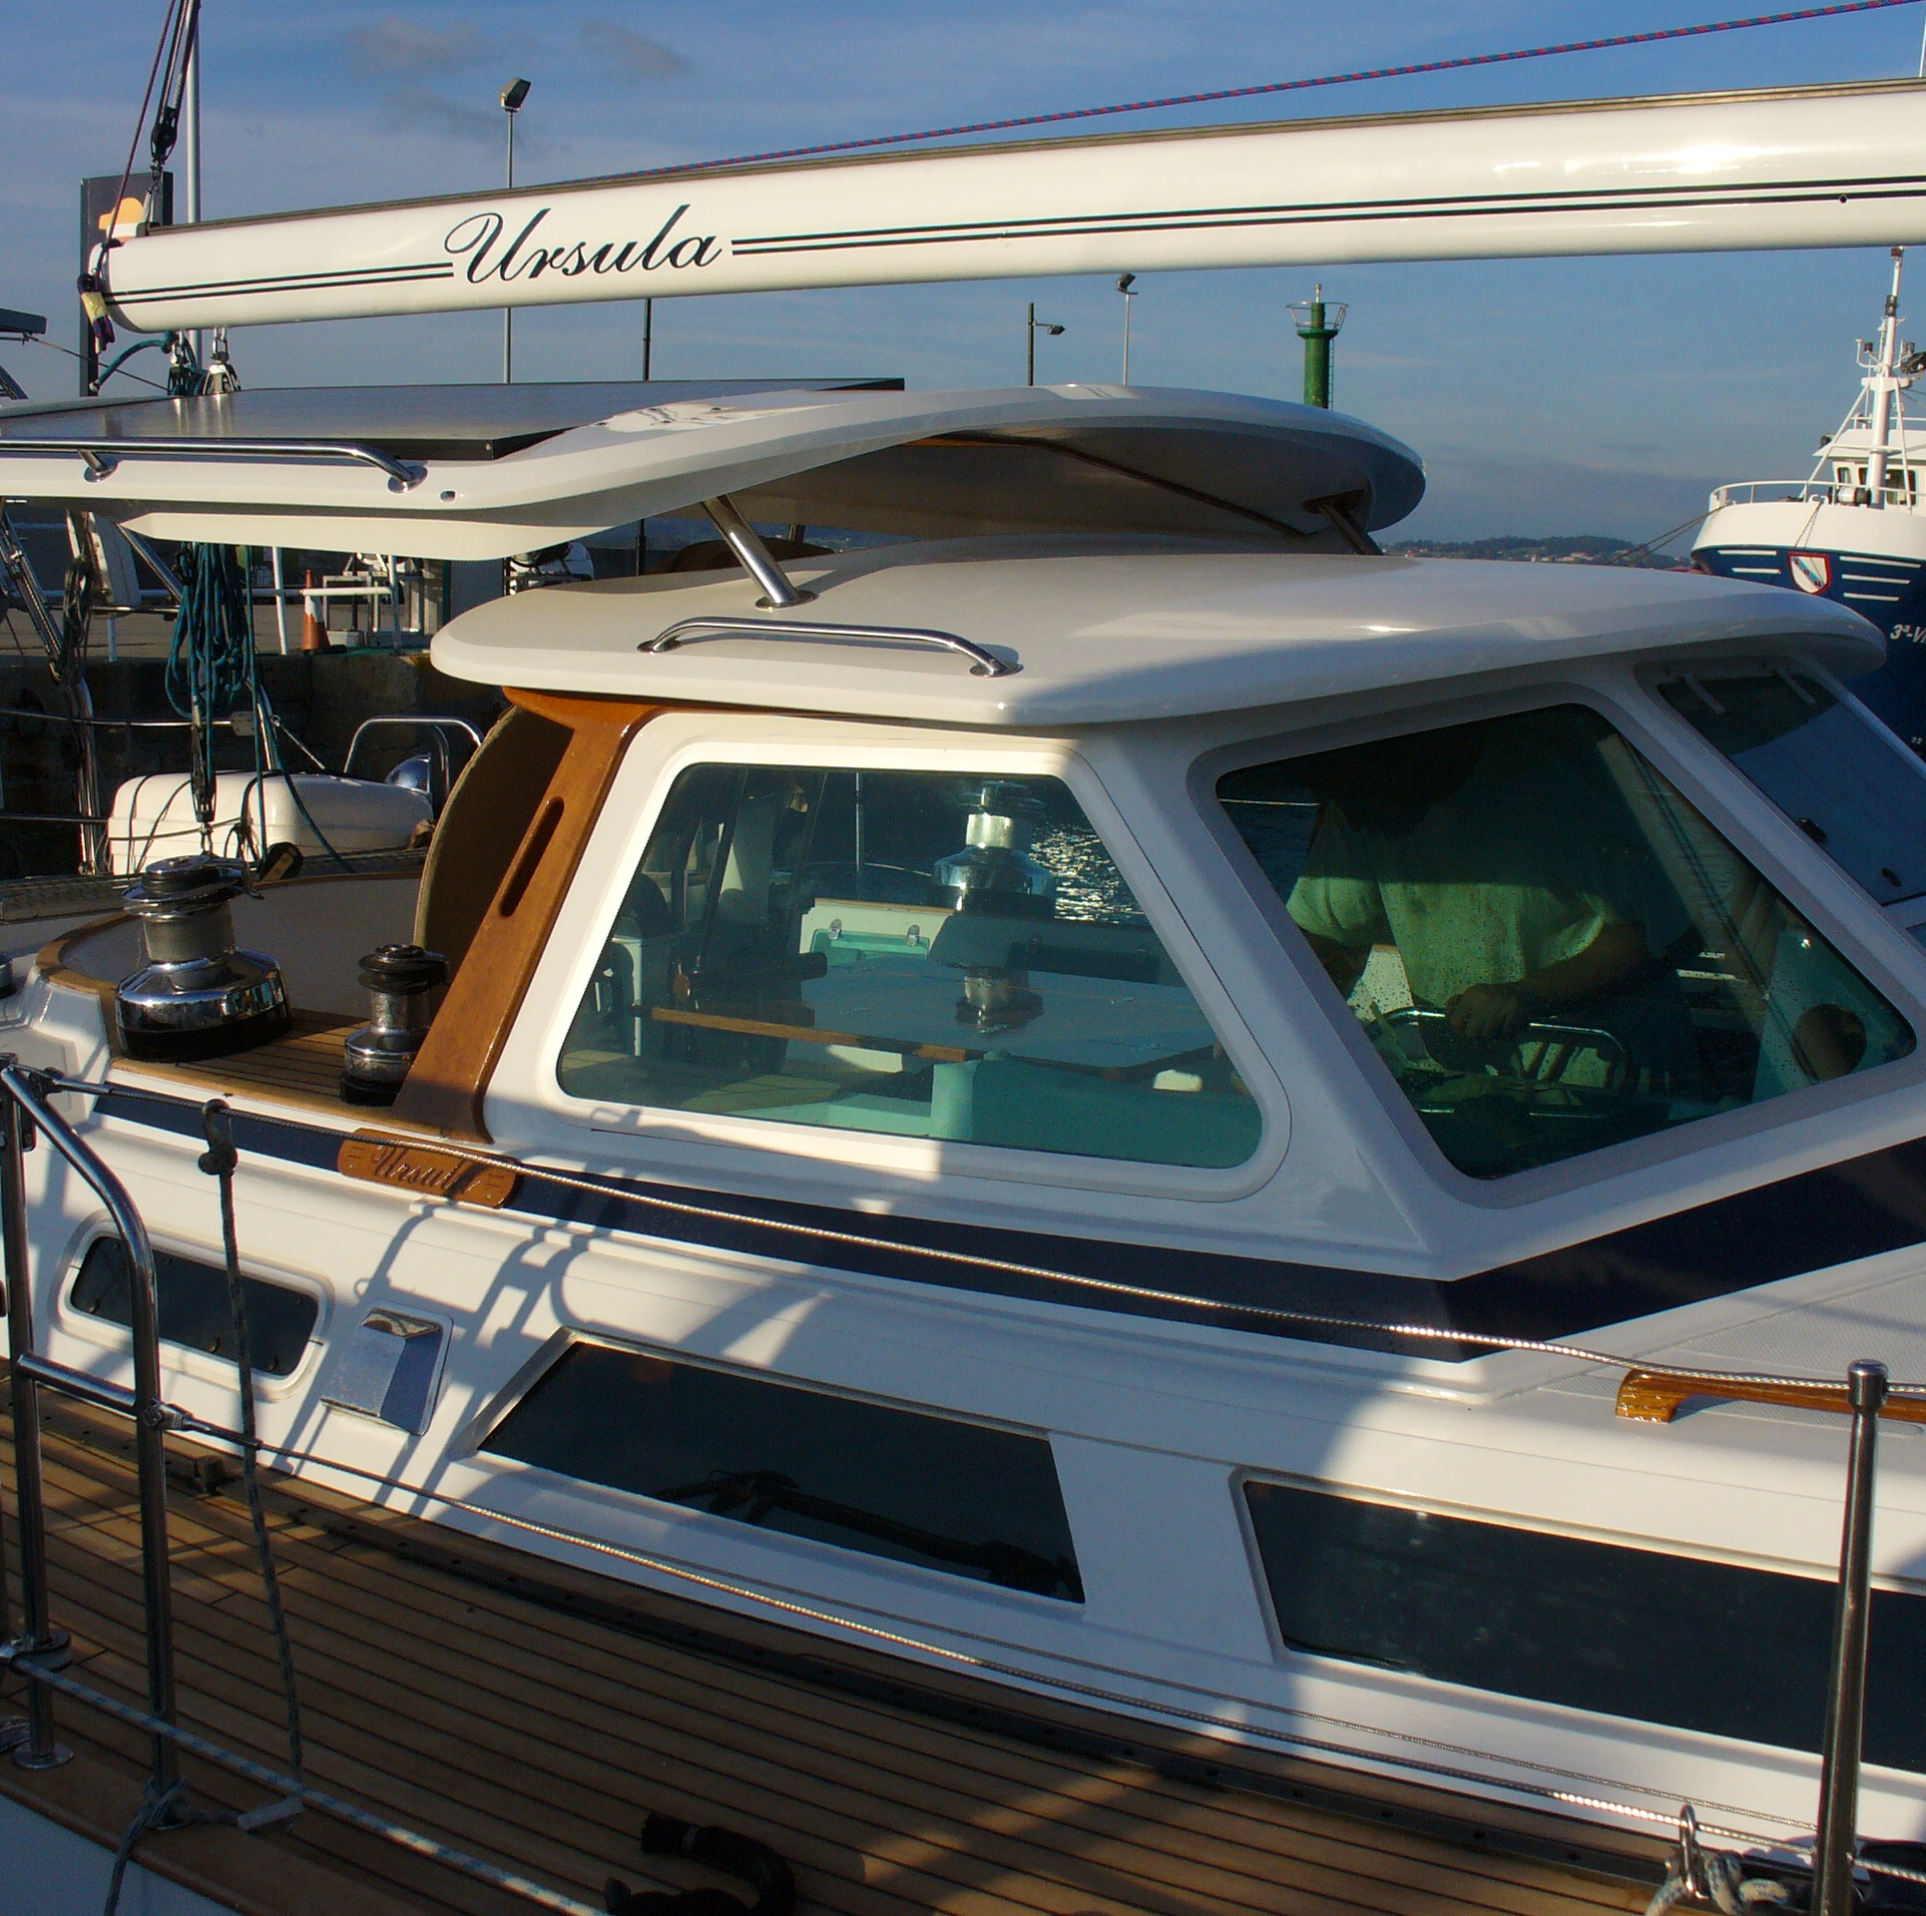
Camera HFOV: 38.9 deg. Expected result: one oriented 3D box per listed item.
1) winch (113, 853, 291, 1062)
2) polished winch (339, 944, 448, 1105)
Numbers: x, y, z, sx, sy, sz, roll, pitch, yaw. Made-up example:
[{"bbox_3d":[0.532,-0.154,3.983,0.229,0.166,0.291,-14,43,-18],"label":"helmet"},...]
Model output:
[{"bbox_3d":[-1.301,-0.016,4.621,0.293,0.302,0.293,-4,15,1],"label":"winch"},{"bbox_3d":[-0.875,0.098,4.240,0.190,0.231,0.190,0,10,0],"label":"polished winch"}]

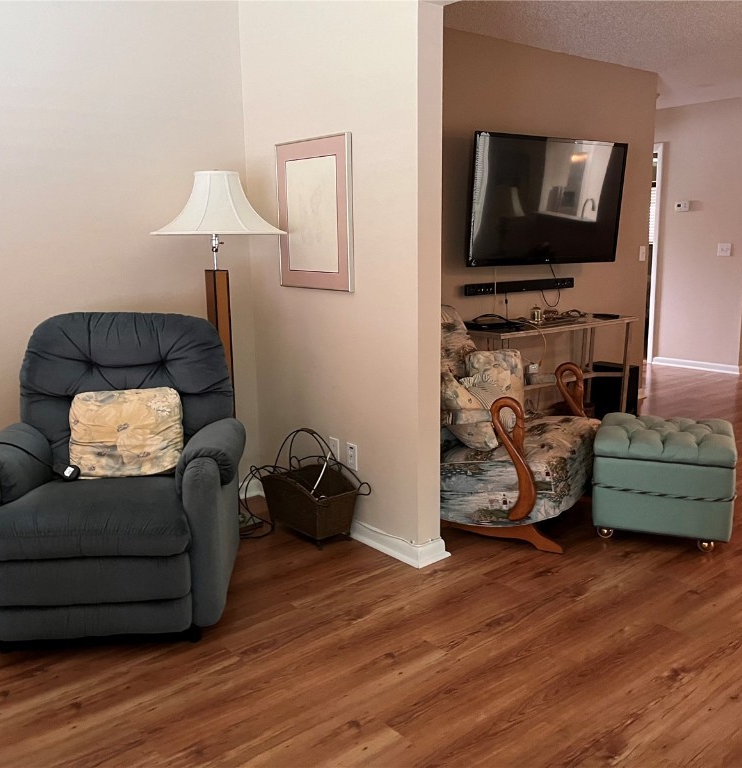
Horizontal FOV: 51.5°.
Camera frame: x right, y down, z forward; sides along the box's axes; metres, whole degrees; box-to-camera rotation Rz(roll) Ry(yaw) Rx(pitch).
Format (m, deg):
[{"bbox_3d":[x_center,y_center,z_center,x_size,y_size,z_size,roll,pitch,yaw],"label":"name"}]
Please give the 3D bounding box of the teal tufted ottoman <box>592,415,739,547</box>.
[{"bbox_3d":[1.275,0.405,3.354,0.542,0.465,0.420,3,12,21],"label":"teal tufted ottoman"}]

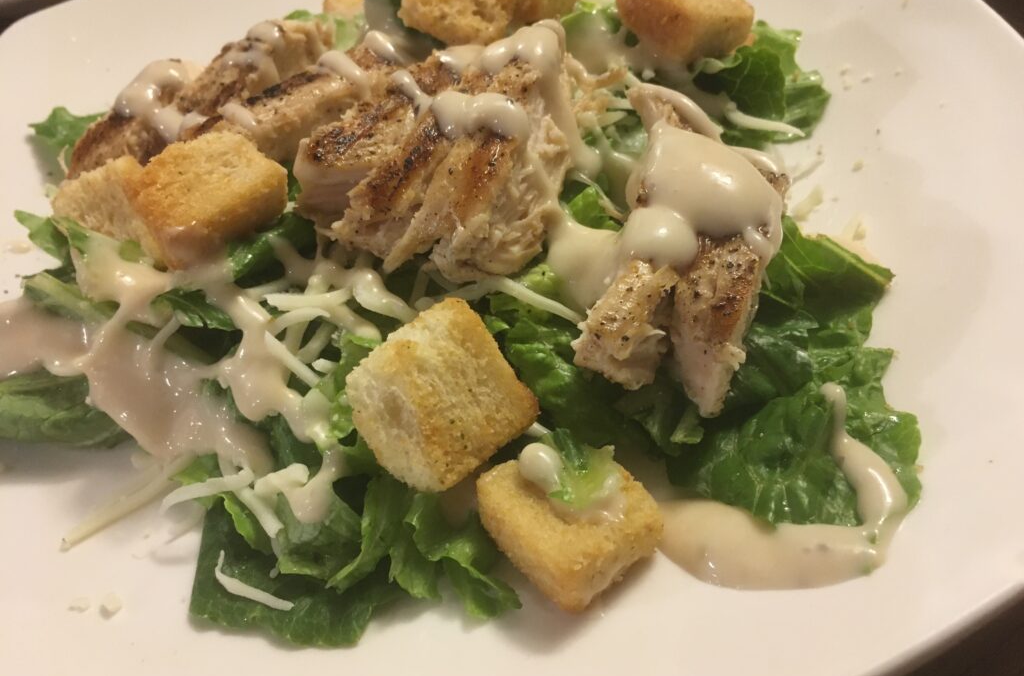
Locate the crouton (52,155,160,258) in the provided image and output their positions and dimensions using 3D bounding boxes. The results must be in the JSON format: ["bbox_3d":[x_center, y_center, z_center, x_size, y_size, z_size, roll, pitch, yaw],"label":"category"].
[{"bbox_3d":[-0.090,-0.027,0.201,0.023,0.017,0.022,-17,89,12],"label":"crouton"}]

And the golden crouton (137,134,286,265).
[{"bbox_3d":[-0.071,-0.034,0.202,0.029,0.023,0.017,-27,81,-22],"label":"golden crouton"}]

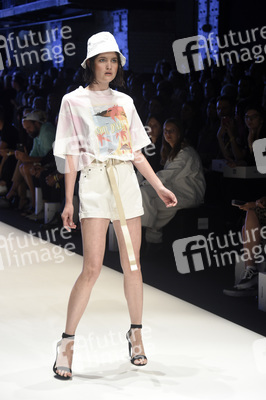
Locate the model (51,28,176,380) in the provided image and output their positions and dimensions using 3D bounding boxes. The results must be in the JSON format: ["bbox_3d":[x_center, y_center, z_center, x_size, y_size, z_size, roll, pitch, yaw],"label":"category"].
[{"bbox_3d":[-0.100,0.035,5.800,0.620,1.820,0.480,-2,7,-20],"label":"model"}]

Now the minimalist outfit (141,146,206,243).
[{"bbox_3d":[0.360,-0.055,9.900,0.660,0.880,0.500,-3,7,-24],"label":"minimalist outfit"}]

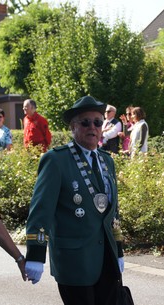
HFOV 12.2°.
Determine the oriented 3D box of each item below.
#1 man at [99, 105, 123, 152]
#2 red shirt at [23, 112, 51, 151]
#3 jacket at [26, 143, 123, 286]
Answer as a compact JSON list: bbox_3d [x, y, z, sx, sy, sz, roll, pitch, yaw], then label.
[{"bbox_3d":[0.503,0.096,12.250,0.530,1.710,0.380,1,4,41],"label":"man"},{"bbox_3d":[-0.696,-0.292,12.100,0.530,0.700,0.320,1,5,43],"label":"red shirt"},{"bbox_3d":[-0.038,0.340,4.200,0.570,0.780,0.340,-5,4,-37],"label":"jacket"}]

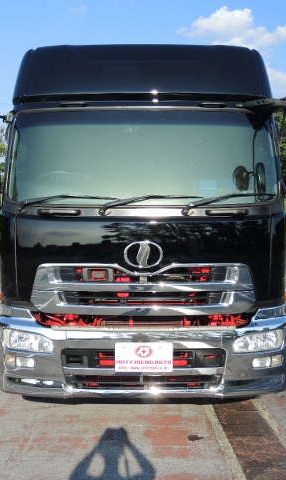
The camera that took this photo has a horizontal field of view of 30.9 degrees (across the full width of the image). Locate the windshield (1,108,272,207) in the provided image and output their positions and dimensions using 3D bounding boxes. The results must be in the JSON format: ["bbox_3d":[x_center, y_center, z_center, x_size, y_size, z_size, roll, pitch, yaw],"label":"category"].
[{"bbox_3d":[0.003,-0.700,4.360,2.300,0.830,0.380,0,1,0],"label":"windshield"}]

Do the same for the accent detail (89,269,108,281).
[{"bbox_3d":[-0.354,0.282,4.170,0.135,0.092,0.050,0,1,0],"label":"accent detail"}]

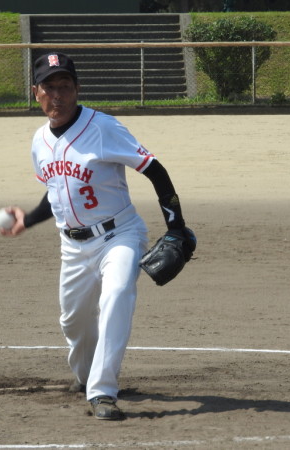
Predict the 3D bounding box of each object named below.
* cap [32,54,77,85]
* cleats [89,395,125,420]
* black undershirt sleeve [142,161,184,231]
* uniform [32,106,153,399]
[{"bbox_3d":[-0.364,-0.640,17.730,0.180,0.130,0.260,-3,3,10],"label":"cap"},{"bbox_3d":[-0.155,0.721,17.480,0.115,0.110,0.290,-1,3,-10],"label":"cleats"},{"bbox_3d":[0.080,-0.124,17.680,0.170,0.300,0.220,0,3,10],"label":"black undershirt sleeve"},{"bbox_3d":[-0.204,0.109,17.930,0.550,1.200,0.950,0,3,16],"label":"uniform"}]

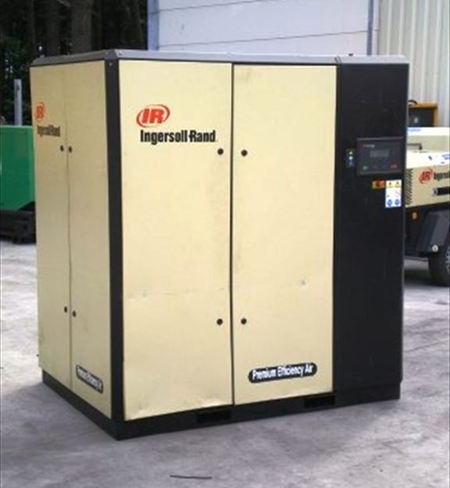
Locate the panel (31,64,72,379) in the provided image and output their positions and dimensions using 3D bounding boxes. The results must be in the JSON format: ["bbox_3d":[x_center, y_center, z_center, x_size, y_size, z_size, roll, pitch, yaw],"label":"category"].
[{"bbox_3d":[-0.869,-0.096,5.504,0.040,1.613,0.538,-4,9,-27],"label":"panel"}]

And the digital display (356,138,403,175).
[{"bbox_3d":[0.749,-0.430,5.261,0.271,0.179,0.040,-4,9,-27],"label":"digital display"}]

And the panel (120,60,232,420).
[{"bbox_3d":[-0.217,-0.013,4.858,0.540,1.593,0.040,-4,9,-27],"label":"panel"}]

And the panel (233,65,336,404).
[{"bbox_3d":[0.279,-0.041,5.107,0.549,1.589,0.040,-4,9,-27],"label":"panel"}]

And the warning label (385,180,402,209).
[{"bbox_3d":[0.839,-0.249,5.345,0.093,0.136,0.005,-4,9,-27],"label":"warning label"}]

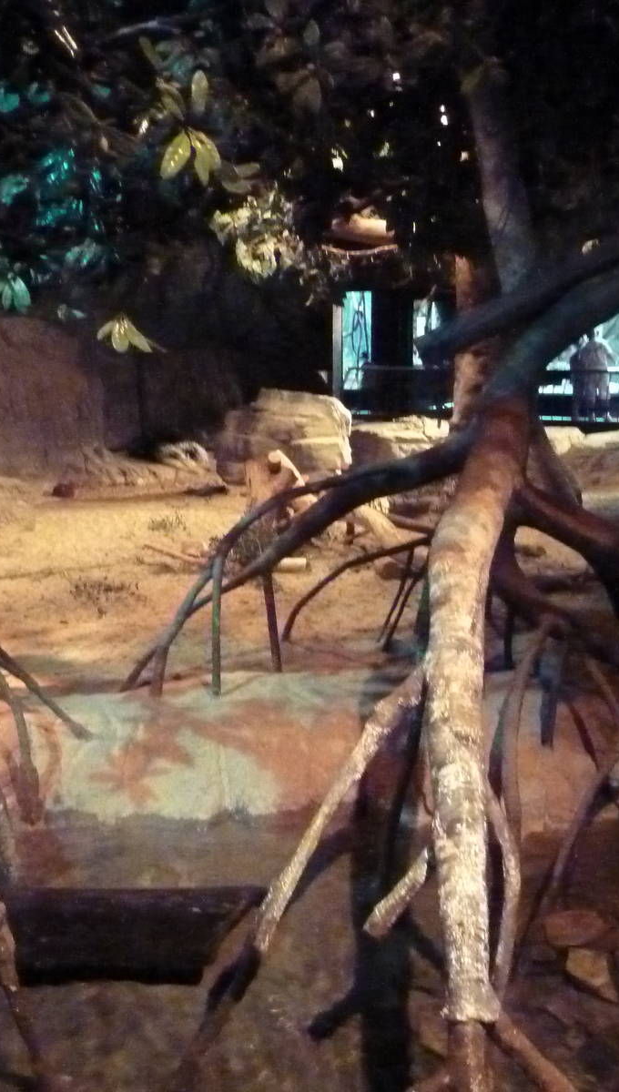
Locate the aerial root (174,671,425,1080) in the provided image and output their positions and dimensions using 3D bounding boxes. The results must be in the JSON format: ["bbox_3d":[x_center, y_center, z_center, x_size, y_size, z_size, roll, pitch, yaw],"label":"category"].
[{"bbox_3d":[-0.028,1.099,3.525,0.220,1.530,0.220,31,-2,-6],"label":"aerial root"}]

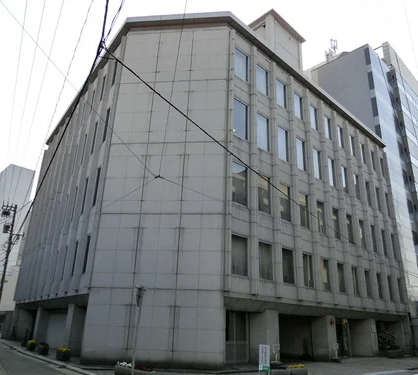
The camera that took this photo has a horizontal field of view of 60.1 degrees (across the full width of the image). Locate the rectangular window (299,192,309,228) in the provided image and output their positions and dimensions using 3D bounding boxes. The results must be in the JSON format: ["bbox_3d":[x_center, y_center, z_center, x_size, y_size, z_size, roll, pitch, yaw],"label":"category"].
[{"bbox_3d":[5.776,1.405,21.706,1.010,2.030,0.200,20,-27,-40],"label":"rectangular window"}]

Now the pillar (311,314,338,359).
[{"bbox_3d":[6.423,8.394,20.160,0.882,2.304,0.954,20,-27,-40],"label":"pillar"}]

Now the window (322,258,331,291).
[{"bbox_3d":[6.726,5.044,20.924,0.940,1.716,0.150,20,-27,-40],"label":"window"}]

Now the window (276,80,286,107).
[{"bbox_3d":[4.305,-5.688,21.864,1.080,1.649,0.150,20,-27,-40],"label":"window"}]

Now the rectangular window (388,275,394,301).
[{"bbox_3d":[13.047,7.338,26.243,1.080,1.704,0.150,20,-27,-40],"label":"rectangular window"}]

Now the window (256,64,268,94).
[{"bbox_3d":[3.044,-6.214,21.001,0.940,1.716,0.150,20,-27,-40],"label":"window"}]

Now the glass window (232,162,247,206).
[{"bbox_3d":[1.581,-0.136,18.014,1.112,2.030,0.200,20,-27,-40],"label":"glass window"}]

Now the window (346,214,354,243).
[{"bbox_3d":[9.972,2.945,25.398,0.908,2.030,0.200,20,-27,-40],"label":"window"}]

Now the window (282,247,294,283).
[{"bbox_3d":[3.931,3.963,18.227,1.080,1.704,0.150,20,-27,-40],"label":"window"}]

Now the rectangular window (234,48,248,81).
[{"bbox_3d":[1.699,-6.714,19.802,0.940,1.716,0.150,20,-27,-40],"label":"rectangular window"}]

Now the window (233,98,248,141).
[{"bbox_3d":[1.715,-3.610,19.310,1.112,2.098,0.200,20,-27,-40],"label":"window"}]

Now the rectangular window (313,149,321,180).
[{"bbox_3d":[6.962,-1.485,23.383,0.940,1.990,0.150,20,-27,-40],"label":"rectangular window"}]

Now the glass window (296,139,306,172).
[{"bbox_3d":[5.911,-2.069,23.002,1.010,2.098,0.200,20,-27,-40],"label":"glass window"}]

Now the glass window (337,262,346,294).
[{"bbox_3d":[8.071,5.545,22.124,0.940,1.716,0.150,20,-27,-40],"label":"glass window"}]

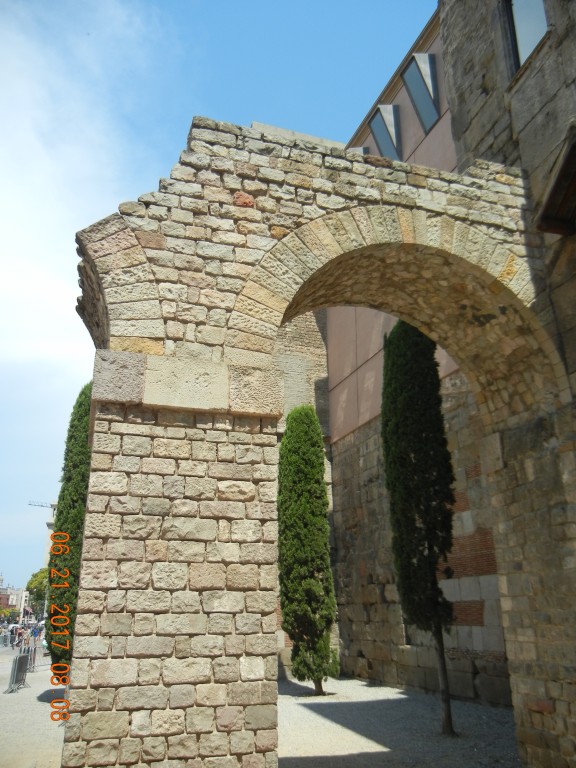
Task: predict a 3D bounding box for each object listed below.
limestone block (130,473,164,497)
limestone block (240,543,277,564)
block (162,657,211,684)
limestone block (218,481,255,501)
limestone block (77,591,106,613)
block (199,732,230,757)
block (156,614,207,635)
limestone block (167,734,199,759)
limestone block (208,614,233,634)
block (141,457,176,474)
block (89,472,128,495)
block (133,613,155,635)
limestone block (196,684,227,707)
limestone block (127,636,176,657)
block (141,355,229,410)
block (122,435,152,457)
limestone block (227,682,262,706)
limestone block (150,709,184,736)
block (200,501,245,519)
[{"bbox_3d":[-1.185,0.865,5.560,0.264,0.185,0.170,5,-21,-16],"label":"limestone block"},{"bbox_3d":[-0.263,1.393,5.433,0.299,0.151,0.200,6,-21,-17],"label":"limestone block"},{"bbox_3d":[-0.796,2.233,5.184,0.381,0.184,0.170,5,-21,-16],"label":"block"},{"bbox_3d":[-0.464,0.939,5.742,0.329,0.173,0.180,6,-21,-17],"label":"limestone block"},{"bbox_3d":[-1.511,1.680,5.119,0.204,0.160,0.180,6,-21,-17],"label":"limestone block"},{"bbox_3d":[-0.558,2.631,4.886,0.215,0.146,0.200,6,-21,-17],"label":"block"},{"bbox_3d":[-0.824,1.837,5.082,0.377,0.138,0.200,6,-21,-17],"label":"block"},{"bbox_3d":[-0.799,2.708,4.993,0.228,0.158,0.180,6,-21,-17],"label":"limestone block"},{"bbox_3d":[-0.559,1.932,5.353,0.196,0.150,0.180,6,-21,-17],"label":"limestone block"},{"bbox_3d":[-1.120,0.720,5.697,0.290,0.136,0.200,6,-21,-16],"label":"block"},{"bbox_3d":[-1.476,0.836,5.477,0.306,0.182,0.170,5,-21,-16],"label":"block"},{"bbox_3d":[-1.130,1.880,5.206,0.152,0.154,0.170,5,-21,-16],"label":"block"},{"bbox_3d":[-0.609,2.416,5.177,0.241,0.156,0.170,5,-21,-16],"label":"limestone block"},{"bbox_3d":[-0.986,1.864,4.731,0.334,0.135,0.200,6,-21,-17],"label":"limestone block"},{"bbox_3d":[-0.937,0.068,5.983,0.750,0.440,0.360,5,-21,-16],"label":"block"},{"bbox_3d":[-1.298,0.552,5.702,0.239,0.173,0.200,6,-21,-16],"label":"block"},{"bbox_3d":[-0.351,2.347,5.058,0.253,0.159,0.200,6,-21,-17],"label":"limestone block"},{"bbox_3d":[-0.932,2.570,5.078,0.246,0.179,0.200,6,-21,-16],"label":"limestone block"},{"bbox_3d":[-0.570,1.091,5.676,0.384,0.149,0.170,5,-21,-16],"label":"block"}]

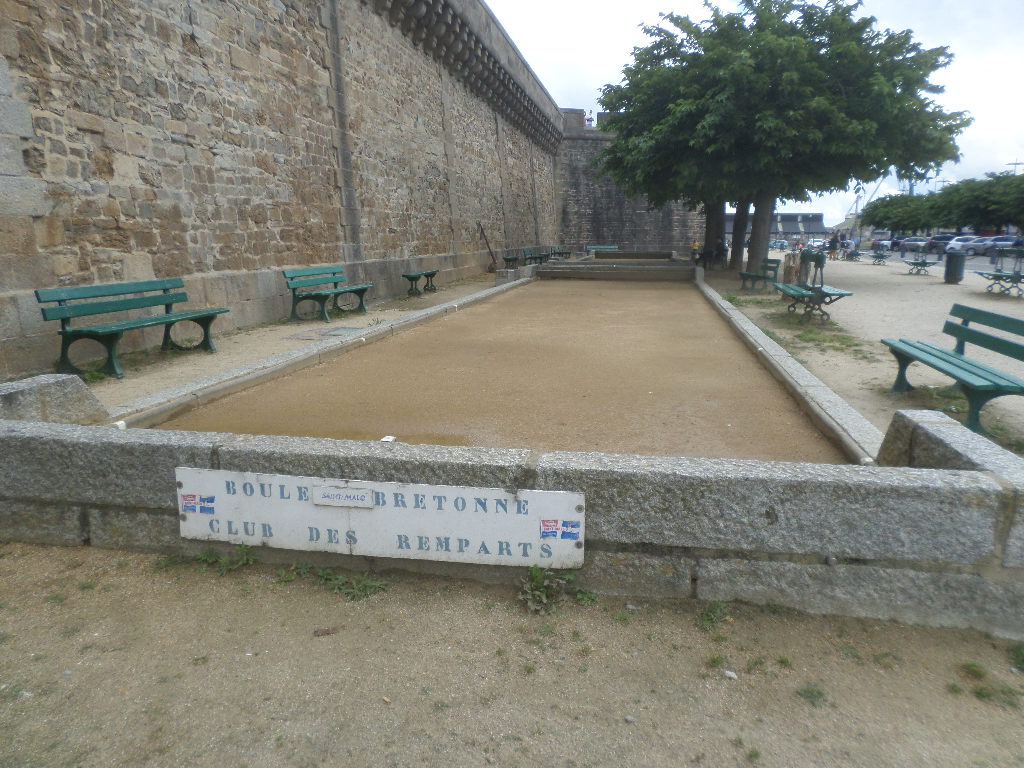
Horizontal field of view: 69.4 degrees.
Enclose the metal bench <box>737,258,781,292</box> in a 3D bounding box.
[{"bbox_3d":[6.496,-2.841,19.326,0.660,0.790,2.100,2,11,7],"label":"metal bench"}]

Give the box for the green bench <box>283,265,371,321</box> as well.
[{"bbox_3d":[-3.055,-1.557,12.531,0.810,0.810,2.140,2,11,11],"label":"green bench"}]

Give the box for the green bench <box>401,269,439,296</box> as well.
[{"bbox_3d":[-2.022,-2.256,16.681,0.420,0.455,1.700,2,11,8],"label":"green bench"}]

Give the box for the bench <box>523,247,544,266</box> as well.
[{"bbox_3d":[0.981,-5.692,33.426,0.810,0.830,2.140,2,11,11],"label":"bench"}]

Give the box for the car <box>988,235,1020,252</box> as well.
[{"bbox_3d":[37.713,-10.289,55.500,4.350,1.580,1.800,7,13,29],"label":"car"}]

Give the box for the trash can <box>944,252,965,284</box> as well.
[{"bbox_3d":[13.023,-3.419,21.810,0.510,0.890,0.510,2,11,11],"label":"trash can"}]

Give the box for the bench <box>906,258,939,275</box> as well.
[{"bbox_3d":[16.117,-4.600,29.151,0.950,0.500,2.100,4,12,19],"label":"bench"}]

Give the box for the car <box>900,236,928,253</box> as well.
[{"bbox_3d":[38.849,-13.232,70.500,4.250,1.480,1.780,6,13,27],"label":"car"}]

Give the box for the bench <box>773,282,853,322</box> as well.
[{"bbox_3d":[5.295,-1.454,13.165,0.930,0.500,2.200,3,11,12],"label":"bench"}]

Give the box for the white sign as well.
[{"bbox_3d":[-0.608,0.573,3.202,1.837,0.334,0.025,2,11,10],"label":"white sign"}]

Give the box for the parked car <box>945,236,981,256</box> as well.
[{"bbox_3d":[36.508,-10.870,58.517,4.200,1.520,1.800,5,12,25],"label":"parked car"}]

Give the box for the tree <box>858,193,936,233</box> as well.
[{"bbox_3d":[43.903,-18.504,83.969,7.600,6.600,7.400,2,11,11],"label":"tree"}]

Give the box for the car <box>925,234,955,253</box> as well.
[{"bbox_3d":[39.136,-12.407,65.991,4.400,1.650,1.830,5,12,25],"label":"car"}]

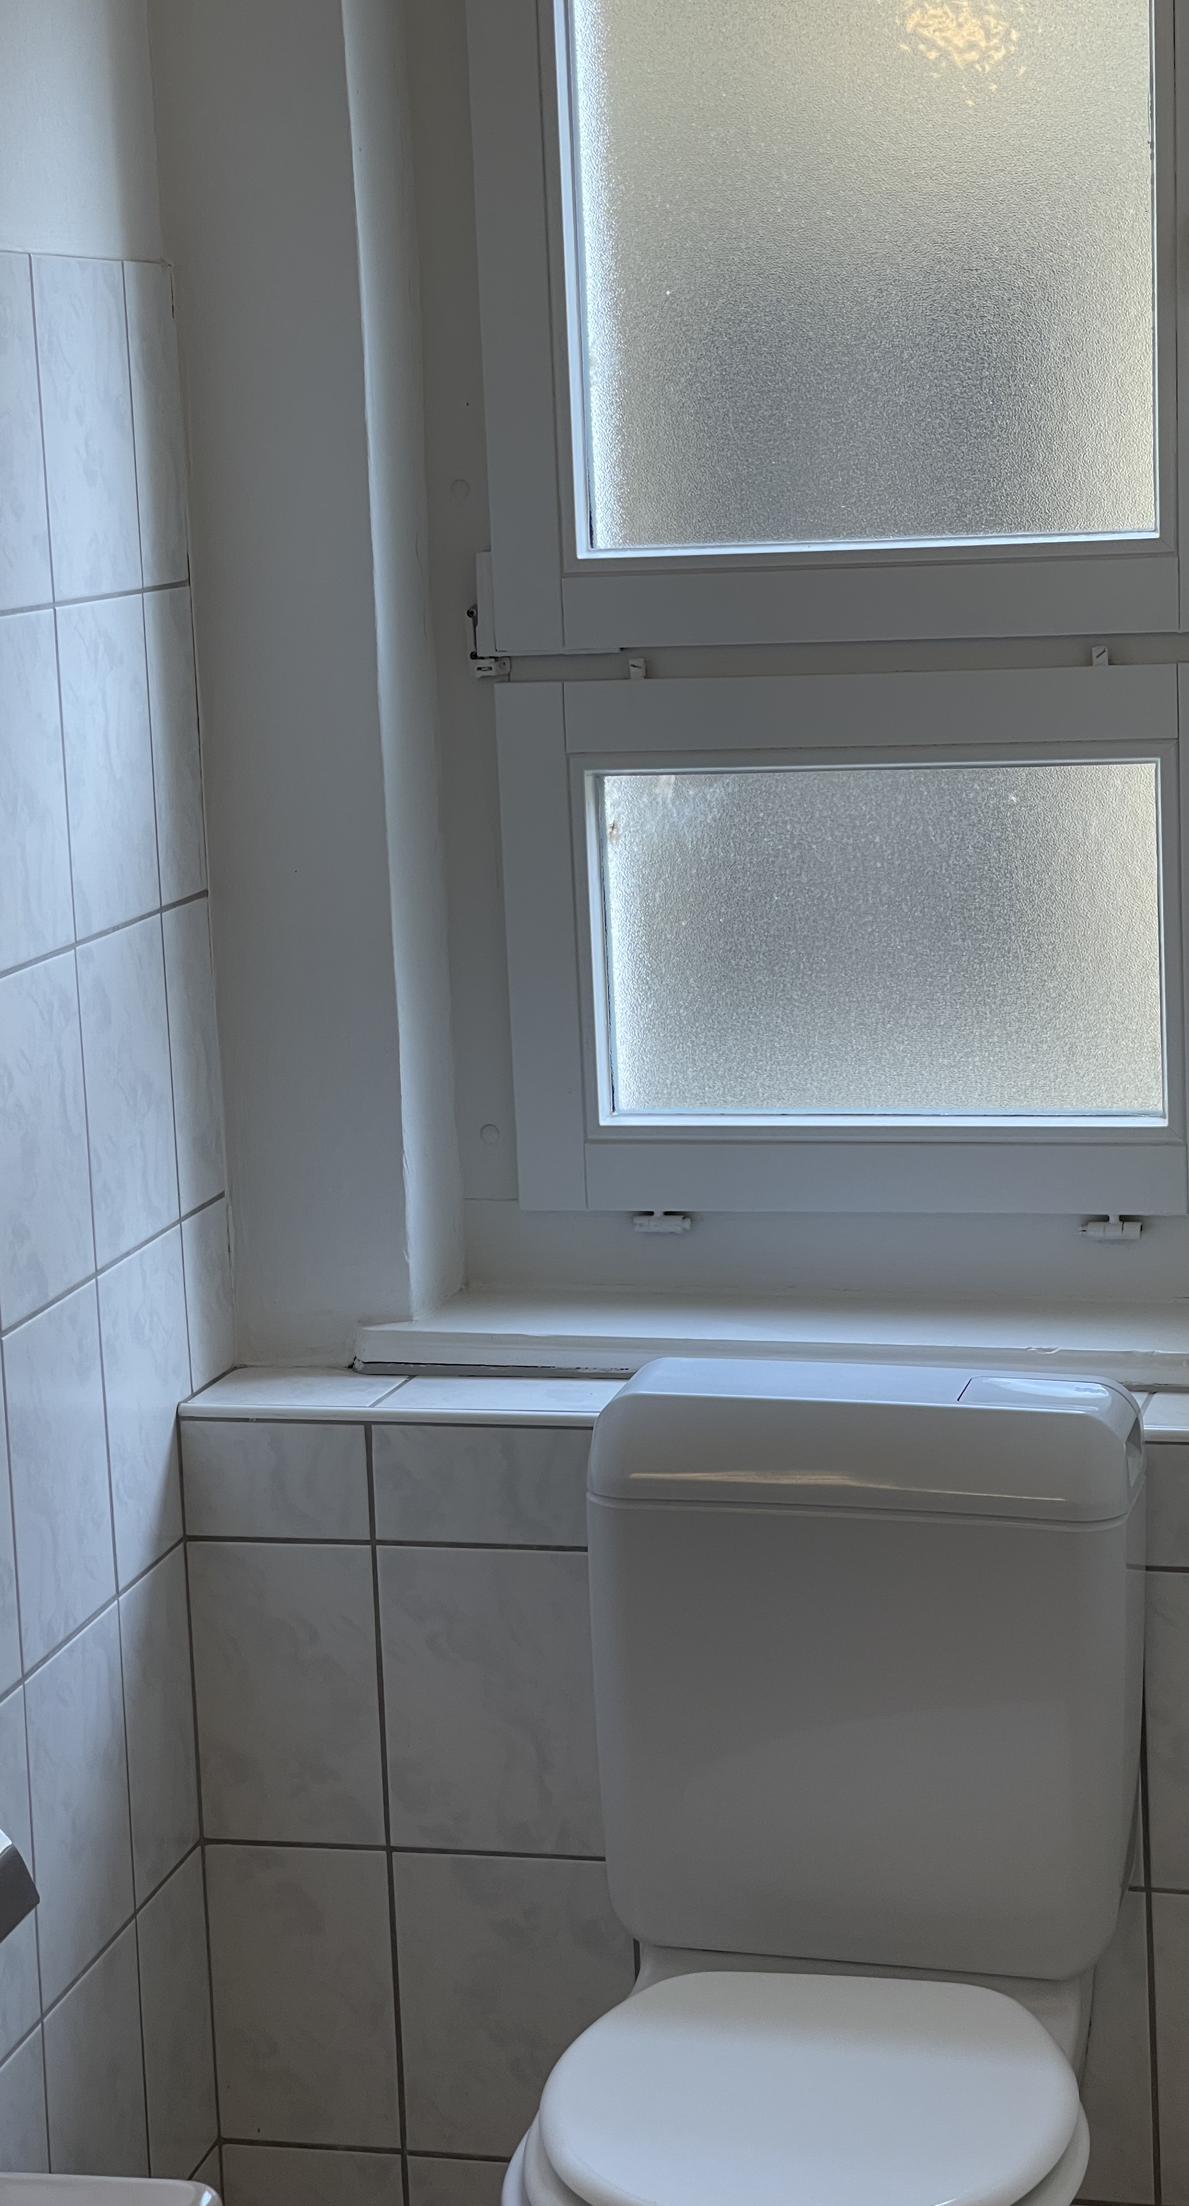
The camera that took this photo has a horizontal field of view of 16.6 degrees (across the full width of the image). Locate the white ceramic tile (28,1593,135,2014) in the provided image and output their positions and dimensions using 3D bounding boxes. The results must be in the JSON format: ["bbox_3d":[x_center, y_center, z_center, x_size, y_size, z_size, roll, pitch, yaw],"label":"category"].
[{"bbox_3d":[-0.385,0.520,3.028,0.009,0.248,0.199,0,10,13],"label":"white ceramic tile"}]

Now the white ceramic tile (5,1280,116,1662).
[{"bbox_3d":[-0.395,0.272,2.986,0.009,0.248,0.199,0,10,13],"label":"white ceramic tile"}]

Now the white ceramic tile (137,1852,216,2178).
[{"bbox_3d":[-0.335,0.737,3.244,0.009,0.248,0.158,0,10,13],"label":"white ceramic tile"}]

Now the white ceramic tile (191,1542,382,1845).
[{"bbox_3d":[-0.244,0.474,3.263,0.156,0.248,0.009,0,10,14],"label":"white ceramic tile"}]

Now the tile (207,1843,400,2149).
[{"bbox_3d":[-0.235,0.725,3.316,0.156,0.249,0.009,0,9,16],"label":"tile"}]

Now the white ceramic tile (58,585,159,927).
[{"bbox_3d":[-0.373,-0.259,3.114,0.009,0.249,0.200,0,10,13],"label":"white ceramic tile"}]

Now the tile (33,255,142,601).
[{"bbox_3d":[-0.384,-0.508,3.072,0.009,0.249,0.200,0,10,13],"label":"tile"}]

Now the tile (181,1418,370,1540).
[{"bbox_3d":[-0.253,0.301,3.254,0.155,0.095,0.009,0,10,15],"label":"tile"}]

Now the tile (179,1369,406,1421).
[{"bbox_3d":[-0.238,0.235,3.311,0.157,0.010,0.145,0,9,16],"label":"tile"}]

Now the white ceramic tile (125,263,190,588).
[{"bbox_3d":[-0.350,-0.537,3.231,0.009,0.251,0.114,0,10,13],"label":"white ceramic tile"}]

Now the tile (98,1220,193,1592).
[{"bbox_3d":[-0.352,0.237,3.198,0.009,0.249,0.200,0,10,13],"label":"tile"}]

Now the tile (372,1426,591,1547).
[{"bbox_3d":[-0.078,0.302,3.207,0.200,0.097,0.009,0,9,16],"label":"tile"}]

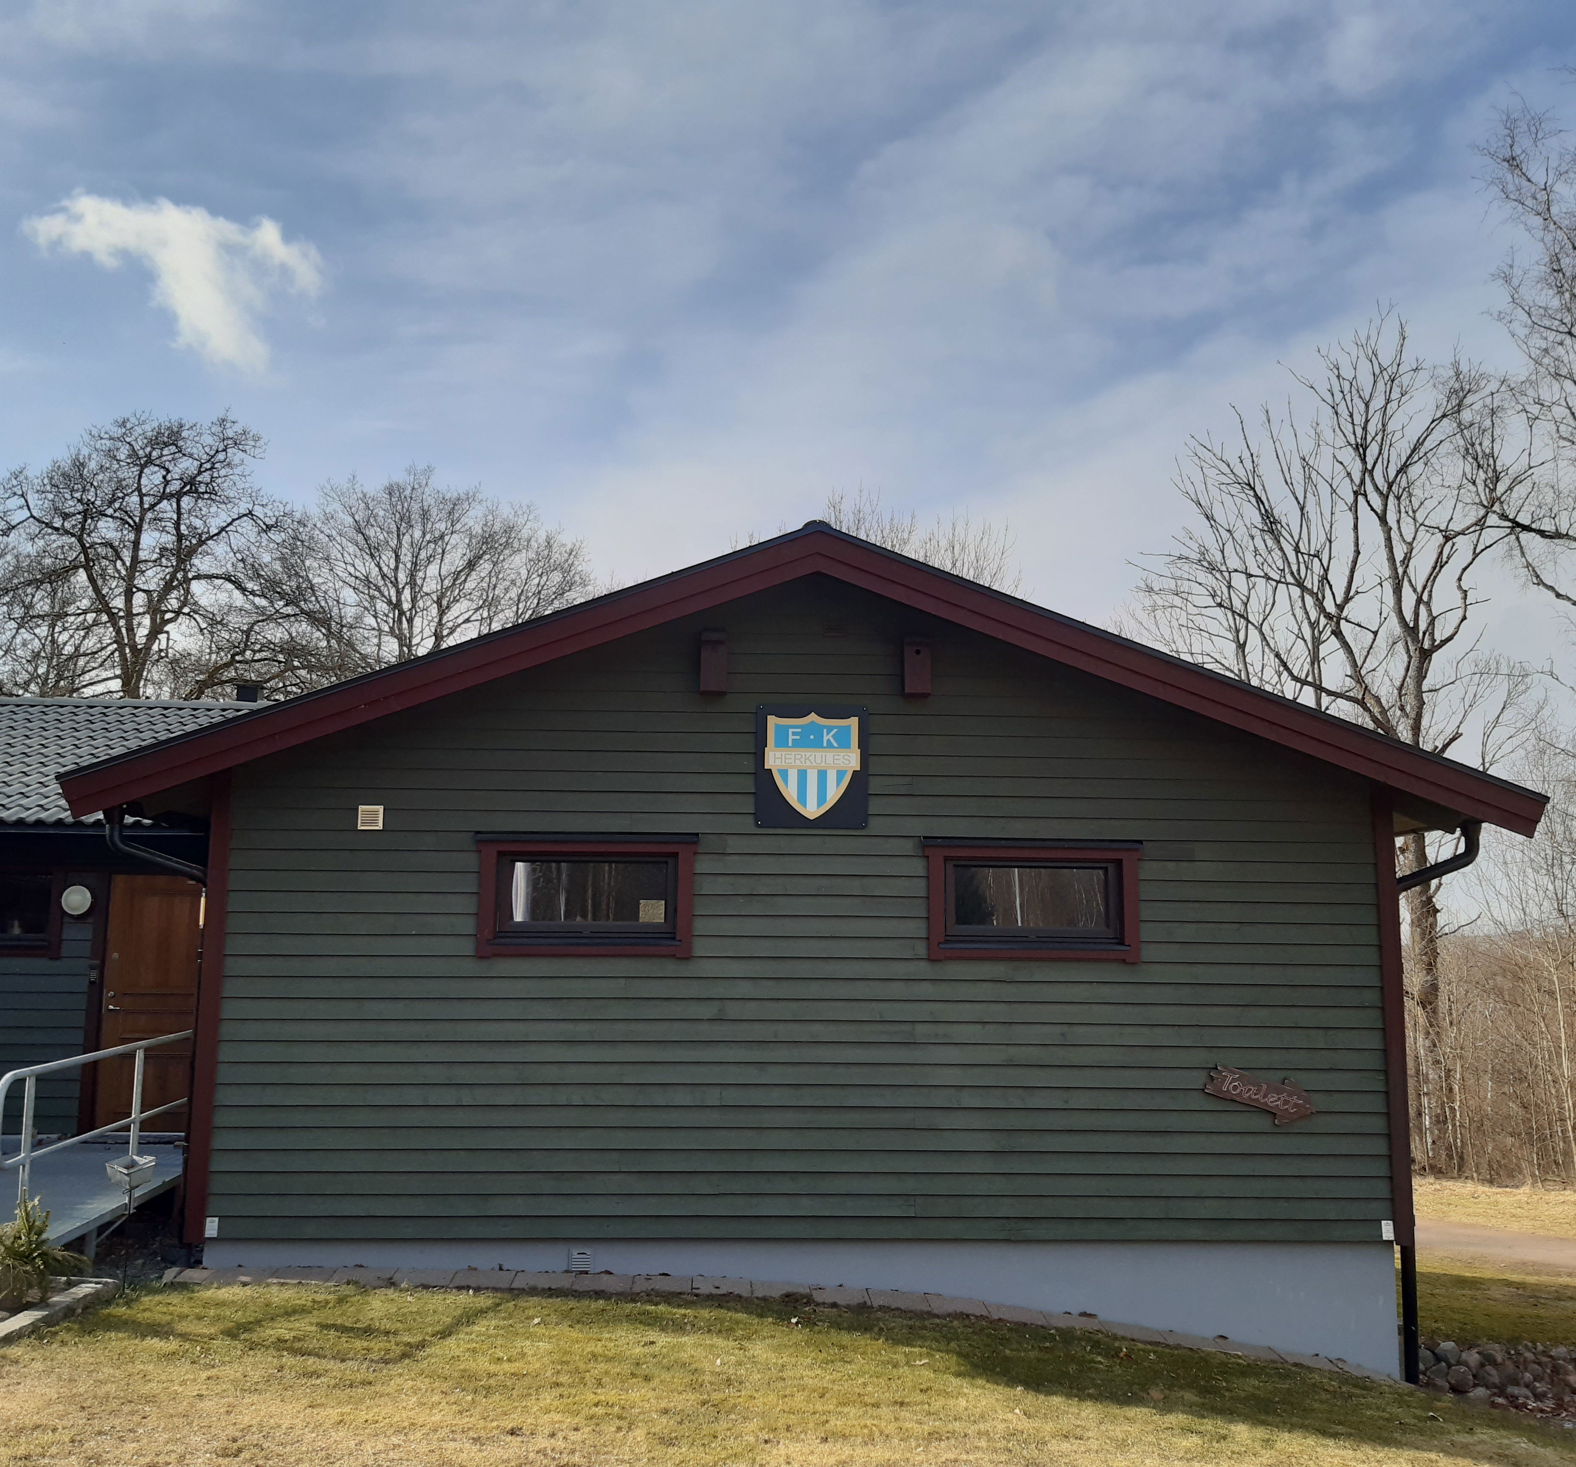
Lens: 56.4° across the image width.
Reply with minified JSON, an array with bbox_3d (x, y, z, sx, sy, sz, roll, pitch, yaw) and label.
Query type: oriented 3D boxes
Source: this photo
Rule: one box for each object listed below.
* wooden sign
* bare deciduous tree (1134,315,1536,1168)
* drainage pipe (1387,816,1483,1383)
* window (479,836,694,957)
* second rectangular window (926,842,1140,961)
[{"bbox_3d":[3.093,2.363,9.580,0.733,0.309,0.040,18,-8,0],"label":"wooden sign"},{"bbox_3d":[7.467,-0.128,20.097,5.636,11.781,5.072,1,-8,-2],"label":"bare deciduous tree"},{"bbox_3d":[4.370,2.395,9.773,0.688,3.667,0.110,1,-8,-2],"label":"drainage pipe"},{"bbox_3d":[-1.319,1.076,9.616,1.426,0.784,0.120,1,-8,-2],"label":"window"},{"bbox_3d":[1.620,1.117,9.715,1.421,0.792,0.120,1,-8,-2],"label":"second rectangular window"}]

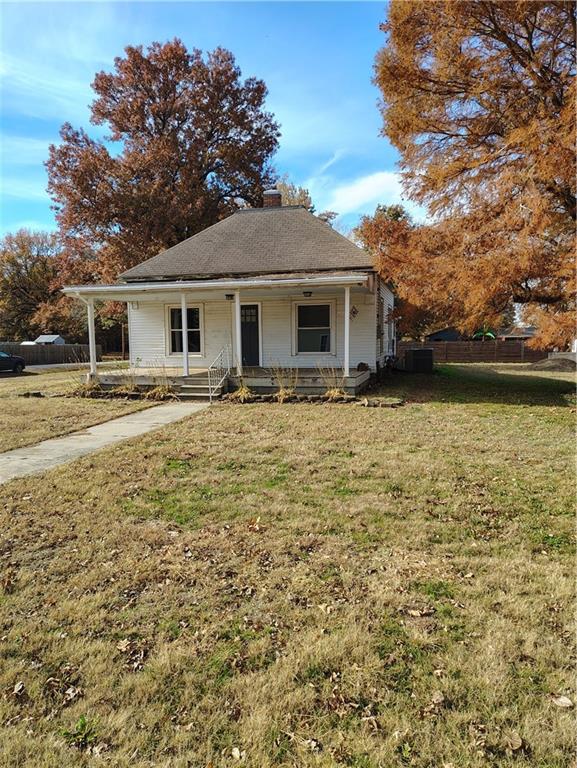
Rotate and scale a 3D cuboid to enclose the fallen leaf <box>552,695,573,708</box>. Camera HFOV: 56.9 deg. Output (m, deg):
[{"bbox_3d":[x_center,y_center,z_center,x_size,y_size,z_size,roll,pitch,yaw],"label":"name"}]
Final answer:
[{"bbox_3d":[1.206,1.395,2.341,0.085,0.025,0.055,3,7,36],"label":"fallen leaf"}]

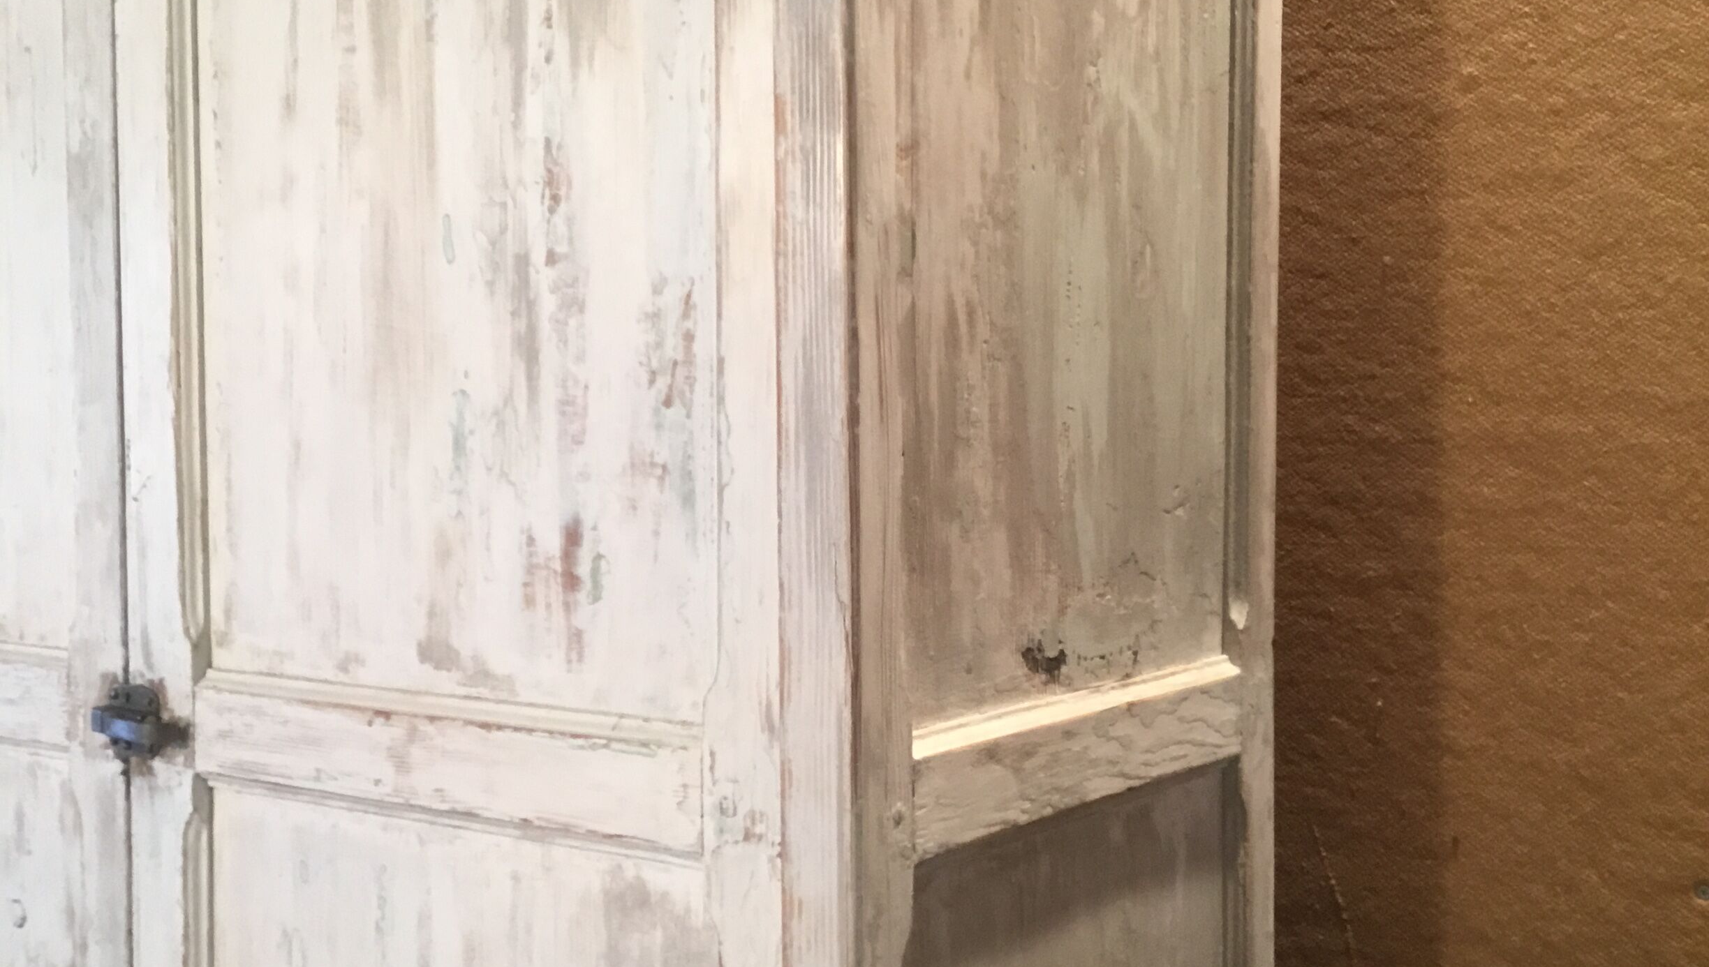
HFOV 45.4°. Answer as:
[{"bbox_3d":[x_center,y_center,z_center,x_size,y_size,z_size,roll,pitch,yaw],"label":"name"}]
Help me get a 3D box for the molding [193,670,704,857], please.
[{"bbox_3d":[-0.266,0.171,1.290,0.453,0.077,0.025,2,3,35],"label":"molding"}]

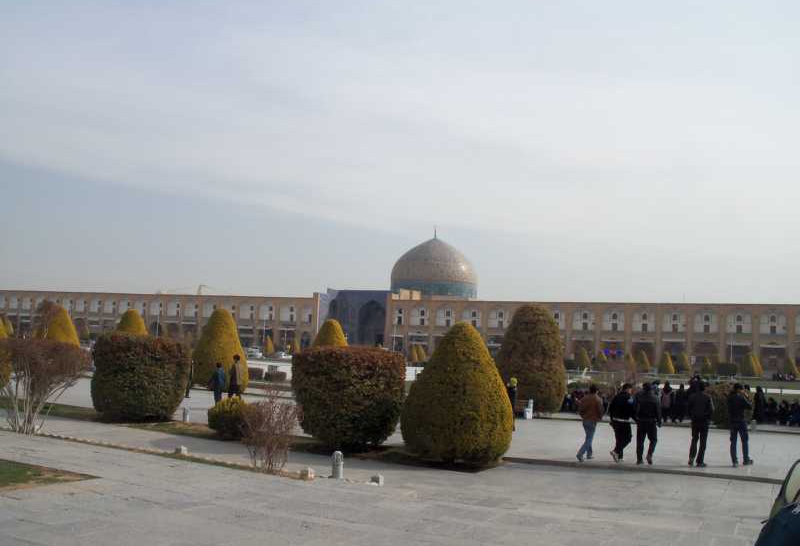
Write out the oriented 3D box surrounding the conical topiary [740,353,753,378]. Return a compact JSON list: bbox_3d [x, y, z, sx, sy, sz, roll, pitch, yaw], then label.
[{"bbox_3d":[49.404,13.151,115.000,2.000,3.350,2.000,3,-5,0],"label":"conical topiary"}]

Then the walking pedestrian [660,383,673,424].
[{"bbox_3d":[9.620,4.589,29.200,0.500,1.500,0.400,3,-5,-6],"label":"walking pedestrian"}]

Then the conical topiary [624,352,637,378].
[{"bbox_3d":[27.926,10.983,98.000,1.600,3.000,1.600,1,-6,16],"label":"conical topiary"}]

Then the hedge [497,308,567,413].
[{"bbox_3d":[4.953,3.250,30.700,2.700,4.050,2.700,2,-5,9],"label":"hedge"}]

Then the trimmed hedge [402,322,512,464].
[{"bbox_3d":[1.166,2.422,16.700,2.250,2.800,2.250,2,-5,4],"label":"trimmed hedge"}]

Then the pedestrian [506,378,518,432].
[{"bbox_3d":[3.393,3.967,24.400,0.420,1.640,0.470,2,-5,9],"label":"pedestrian"}]

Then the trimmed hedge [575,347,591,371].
[{"bbox_3d":[24.141,11.558,107.000,2.100,3.200,2.100,1,-5,13],"label":"trimmed hedge"}]

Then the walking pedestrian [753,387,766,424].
[{"bbox_3d":[14.755,5.426,33.200,0.520,1.520,0.380,2,-5,11],"label":"walking pedestrian"}]

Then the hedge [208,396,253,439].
[{"bbox_3d":[-3.958,3.334,19.000,1.100,0.980,1.100,4,-5,-12],"label":"hedge"}]

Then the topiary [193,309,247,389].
[{"bbox_3d":[-7.878,3.408,35.500,2.450,3.550,2.450,4,-5,-12],"label":"topiary"}]

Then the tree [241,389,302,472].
[{"bbox_3d":[-2.385,2.910,14.900,1.140,1.500,1.100,3,-5,0],"label":"tree"}]

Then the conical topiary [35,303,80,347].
[{"bbox_3d":[-17.309,3.472,41.000,2.600,3.650,2.600,5,-6,-23],"label":"conical topiary"}]

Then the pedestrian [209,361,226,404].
[{"bbox_3d":[-6.159,3.864,27.300,0.520,1.680,0.420,-1,-6,37],"label":"pedestrian"}]

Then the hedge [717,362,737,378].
[{"bbox_3d":[40.487,12.199,100.000,2.700,2.000,2.700,0,-6,22],"label":"hedge"}]

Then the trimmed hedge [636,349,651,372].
[{"bbox_3d":[36.123,13.129,120.000,2.050,3.300,2.050,3,-5,0],"label":"trimmed hedge"}]

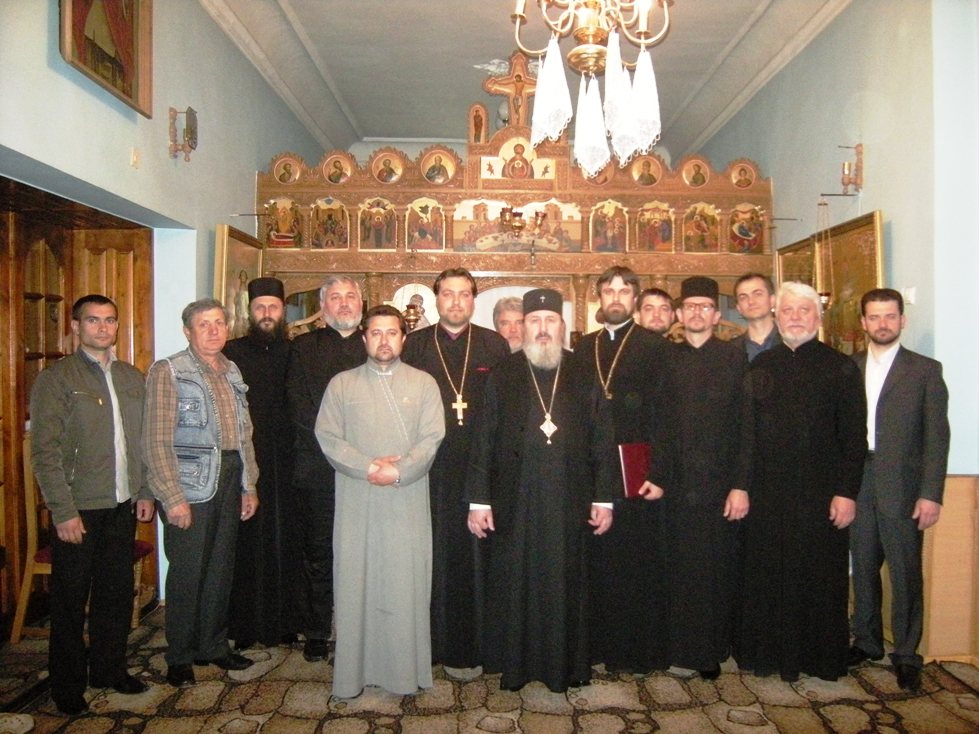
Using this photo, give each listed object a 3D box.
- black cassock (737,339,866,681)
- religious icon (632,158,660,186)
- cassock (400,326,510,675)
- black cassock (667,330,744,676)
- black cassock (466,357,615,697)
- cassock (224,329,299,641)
[{"bbox_3d":[1.463,0.634,3.700,0.560,1.520,0.380,1,2,25],"label":"black cassock"},{"bbox_3d":[1.184,-1.466,5.970,0.220,0.220,0.030,0,1,-2],"label":"religious icon"},{"bbox_3d":[-0.155,0.590,3.840,0.570,1.600,0.360,0,1,-1],"label":"cassock"},{"bbox_3d":[0.983,0.617,3.760,0.520,1.517,0.370,0,1,7],"label":"black cassock"},{"bbox_3d":[0.231,0.660,3.580,0.640,1.475,0.400,0,1,1],"label":"black cassock"},{"bbox_3d":[-1.149,0.595,4.100,0.530,1.555,0.370,0,1,-13],"label":"cassock"}]

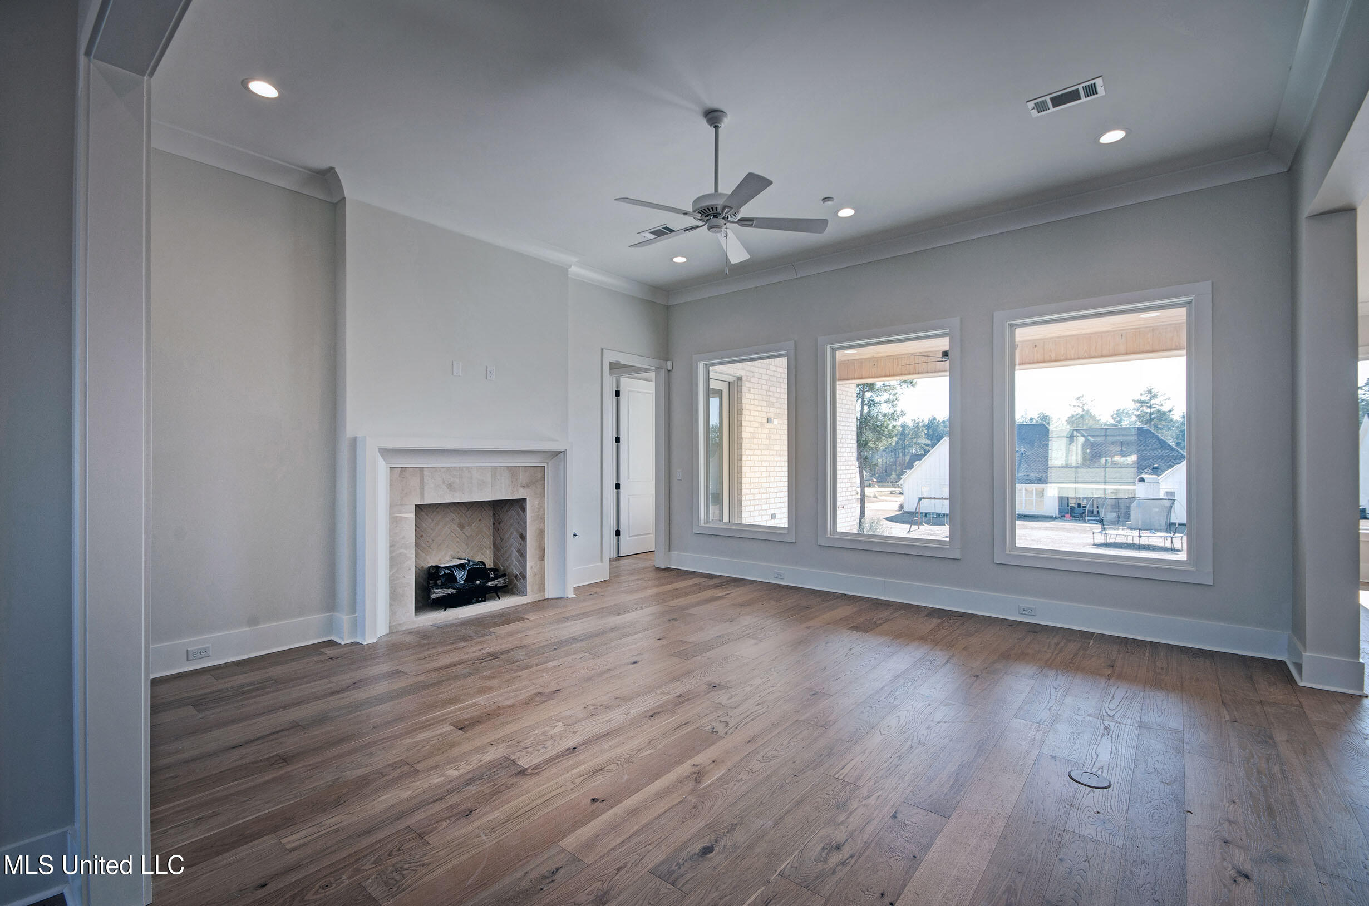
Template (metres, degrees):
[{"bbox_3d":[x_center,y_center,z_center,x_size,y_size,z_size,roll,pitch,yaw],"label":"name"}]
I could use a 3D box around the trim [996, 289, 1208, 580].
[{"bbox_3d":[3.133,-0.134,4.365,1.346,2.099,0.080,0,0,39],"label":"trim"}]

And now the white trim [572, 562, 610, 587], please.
[{"bbox_3d":[-1.016,1.299,6.040,0.025,0.186,0.621,0,0,39],"label":"white trim"}]

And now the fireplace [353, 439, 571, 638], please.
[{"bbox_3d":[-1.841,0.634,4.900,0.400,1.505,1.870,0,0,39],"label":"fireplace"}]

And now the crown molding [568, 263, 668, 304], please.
[{"bbox_3d":[-0.670,-1.873,6.383,0.121,0.130,1.620,0,0,39],"label":"crown molding"}]

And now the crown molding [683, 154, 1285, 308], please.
[{"bbox_3d":[1.820,-1.884,5.327,5.332,0.135,0.121,0,0,39],"label":"crown molding"}]

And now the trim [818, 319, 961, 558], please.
[{"bbox_3d":[1.895,-0.118,5.367,1.327,2.098,0.100,0,0,39],"label":"trim"}]

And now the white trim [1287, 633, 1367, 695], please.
[{"bbox_3d":[3.864,1.269,3.448,0.277,0.189,0.499,0,0,39],"label":"white trim"}]

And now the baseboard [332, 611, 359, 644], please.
[{"bbox_3d":[-2.499,1.289,4.188,0.182,0.189,0.115,0,0,39],"label":"baseboard"}]

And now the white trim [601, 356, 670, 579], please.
[{"bbox_3d":[-0.583,0.131,6.624,0.080,2.529,1.134,0,0,39],"label":"white trim"}]

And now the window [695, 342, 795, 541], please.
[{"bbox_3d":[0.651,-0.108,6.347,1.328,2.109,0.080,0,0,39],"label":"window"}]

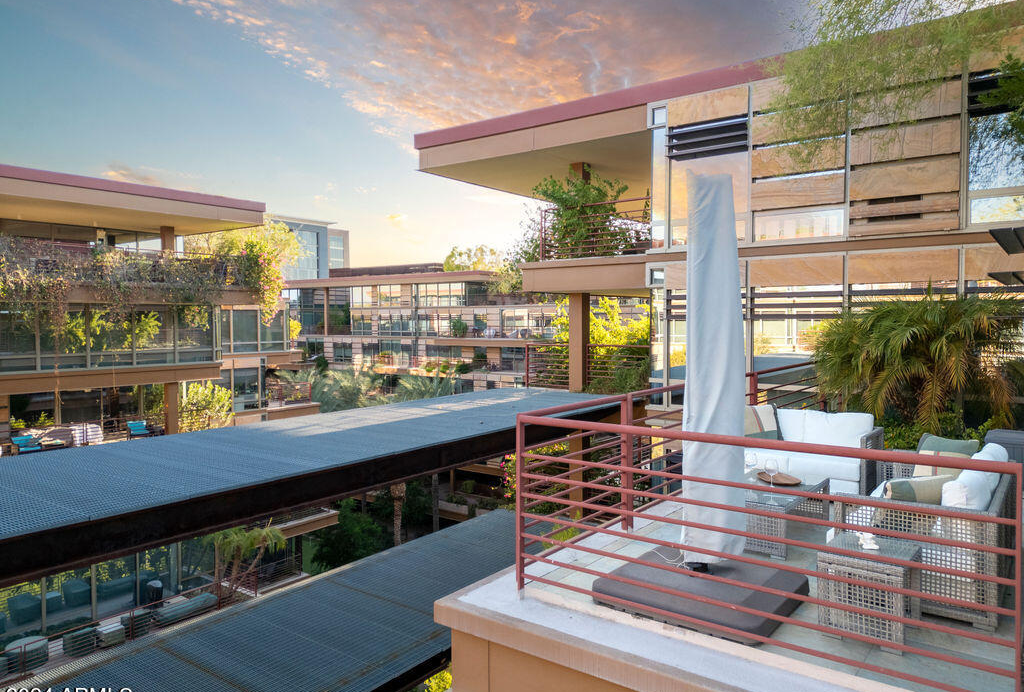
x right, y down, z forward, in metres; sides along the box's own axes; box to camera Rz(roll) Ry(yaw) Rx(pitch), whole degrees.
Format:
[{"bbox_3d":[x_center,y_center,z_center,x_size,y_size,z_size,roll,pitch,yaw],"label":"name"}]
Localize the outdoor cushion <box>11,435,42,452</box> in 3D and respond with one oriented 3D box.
[{"bbox_3d":[-16.525,3.330,24.193,0.620,0.460,0.600,2,3,37],"label":"outdoor cushion"}]

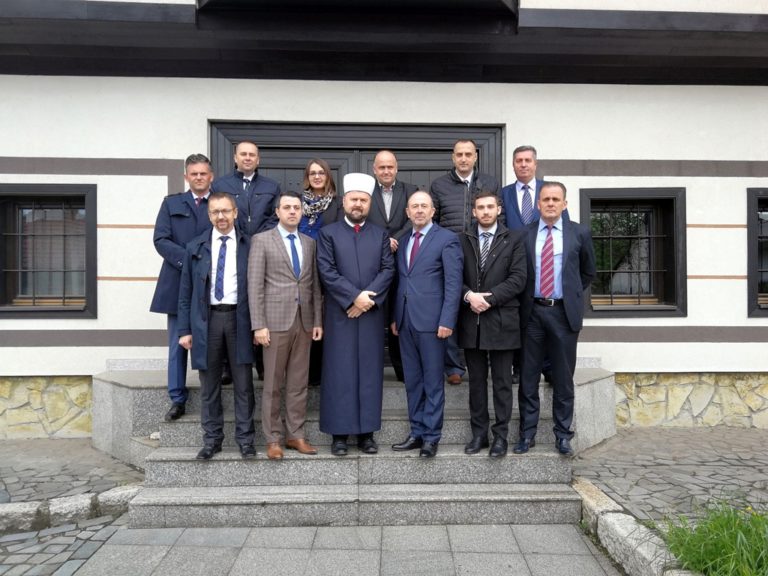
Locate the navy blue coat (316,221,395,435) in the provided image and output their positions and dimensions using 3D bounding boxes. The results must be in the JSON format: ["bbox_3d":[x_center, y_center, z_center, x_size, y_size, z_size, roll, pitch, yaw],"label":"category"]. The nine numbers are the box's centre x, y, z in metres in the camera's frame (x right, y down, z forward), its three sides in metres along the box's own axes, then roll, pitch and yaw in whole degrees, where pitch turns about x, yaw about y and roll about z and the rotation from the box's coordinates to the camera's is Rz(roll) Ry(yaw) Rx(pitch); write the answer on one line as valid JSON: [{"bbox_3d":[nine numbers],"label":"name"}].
[{"bbox_3d":[-0.193,0.265,4.066,0.540,1.487,0.380,0,2,-1],"label":"navy blue coat"}]

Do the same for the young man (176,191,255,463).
[{"bbox_3d":[-1.110,0.237,3.970,0.540,1.750,0.360,0,0,-14],"label":"young man"}]

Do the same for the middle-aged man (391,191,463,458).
[{"bbox_3d":[0.285,0.232,4.020,0.510,1.765,0.340,0,0,21],"label":"middle-aged man"}]

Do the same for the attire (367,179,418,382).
[{"bbox_3d":[0.026,-0.174,4.520,0.500,1.728,0.340,0,2,0],"label":"attire"}]

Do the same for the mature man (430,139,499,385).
[{"bbox_3d":[0.620,-0.217,4.560,0.550,1.842,0.360,0,2,2],"label":"mature man"}]

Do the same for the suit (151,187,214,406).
[{"bbox_3d":[-1.375,0.065,4.323,0.560,1.552,0.360,-1,2,-14],"label":"suit"}]

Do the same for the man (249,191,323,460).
[{"bbox_3d":[-0.662,0.225,4.027,0.510,1.761,0.340,0,2,-7],"label":"man"}]

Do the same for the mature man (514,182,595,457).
[{"bbox_3d":[1.161,0.190,4.066,0.540,1.826,0.360,0,2,12],"label":"mature man"}]

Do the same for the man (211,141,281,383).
[{"bbox_3d":[-1.033,-0.203,4.501,0.550,1.811,0.360,0,2,-7],"label":"man"}]

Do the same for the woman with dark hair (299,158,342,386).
[{"bbox_3d":[-0.490,-0.125,4.630,0.440,1.730,0.310,0,0,12],"label":"woman with dark hair"}]

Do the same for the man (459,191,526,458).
[{"bbox_3d":[0.738,0.225,4.076,0.500,1.776,0.380,0,2,12],"label":"man"}]

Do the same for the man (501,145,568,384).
[{"bbox_3d":[1.175,-0.187,4.680,0.530,1.850,0.340,0,0,18],"label":"man"}]

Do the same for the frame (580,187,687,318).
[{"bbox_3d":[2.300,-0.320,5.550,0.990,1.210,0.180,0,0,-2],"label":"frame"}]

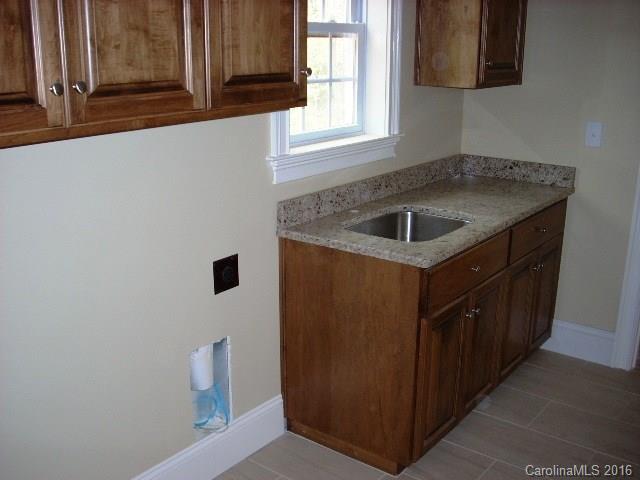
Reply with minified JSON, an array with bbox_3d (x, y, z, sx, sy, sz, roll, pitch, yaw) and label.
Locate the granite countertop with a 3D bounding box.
[{"bbox_3d":[0.566,-0.190,3.050,0.641,0.134,1.560,12,19,35],"label":"granite countertop"}]

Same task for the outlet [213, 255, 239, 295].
[{"bbox_3d":[-0.337,0.123,2.445,0.010,0.120,0.123,12,19,35],"label":"outlet"}]

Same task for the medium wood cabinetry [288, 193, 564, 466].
[{"bbox_3d":[0.563,0.286,3.207,0.617,0.866,1.522,12,19,35],"label":"medium wood cabinetry"}]

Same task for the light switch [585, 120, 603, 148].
[{"bbox_3d":[1.307,-0.502,3.270,0.073,0.117,0.012,12,20,36],"label":"light switch"}]

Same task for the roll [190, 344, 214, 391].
[{"bbox_3d":[-0.432,0.447,2.477,0.090,0.172,0.090,0,16,0],"label":"roll"}]

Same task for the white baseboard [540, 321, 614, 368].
[{"bbox_3d":[1.362,0.535,3.627,0.372,0.181,0.018,12,19,35],"label":"white baseboard"}]

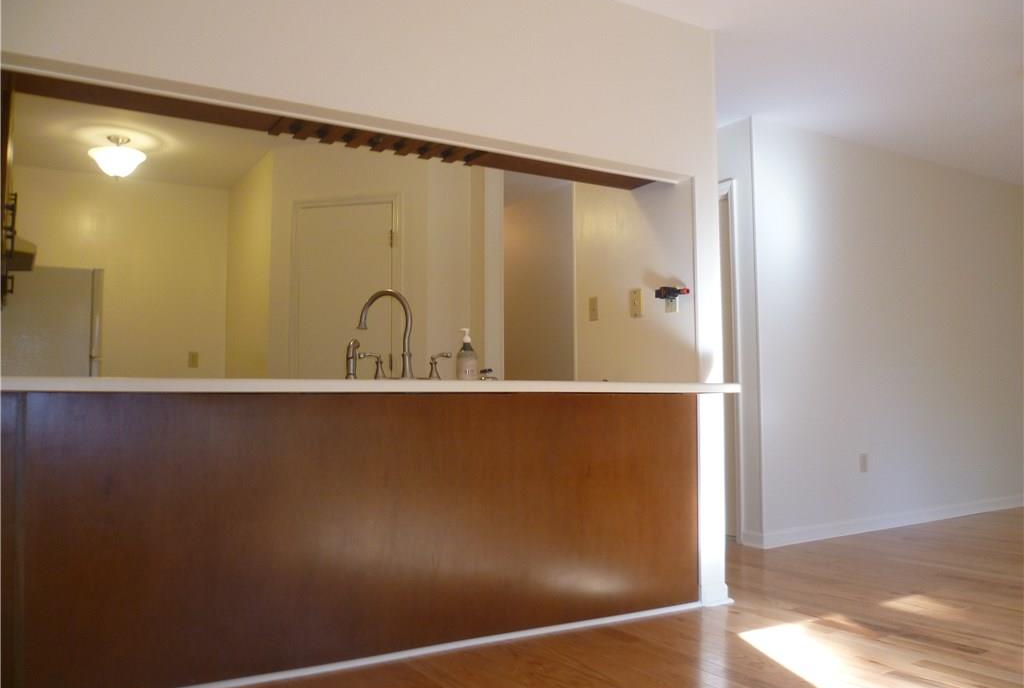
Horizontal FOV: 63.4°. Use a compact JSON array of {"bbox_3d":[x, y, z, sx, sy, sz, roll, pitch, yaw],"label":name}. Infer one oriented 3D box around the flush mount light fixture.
[{"bbox_3d":[-2.381,-1.118,5.007,0.350,0.248,0.350,2,-5,-30],"label":"flush mount light fixture"}]

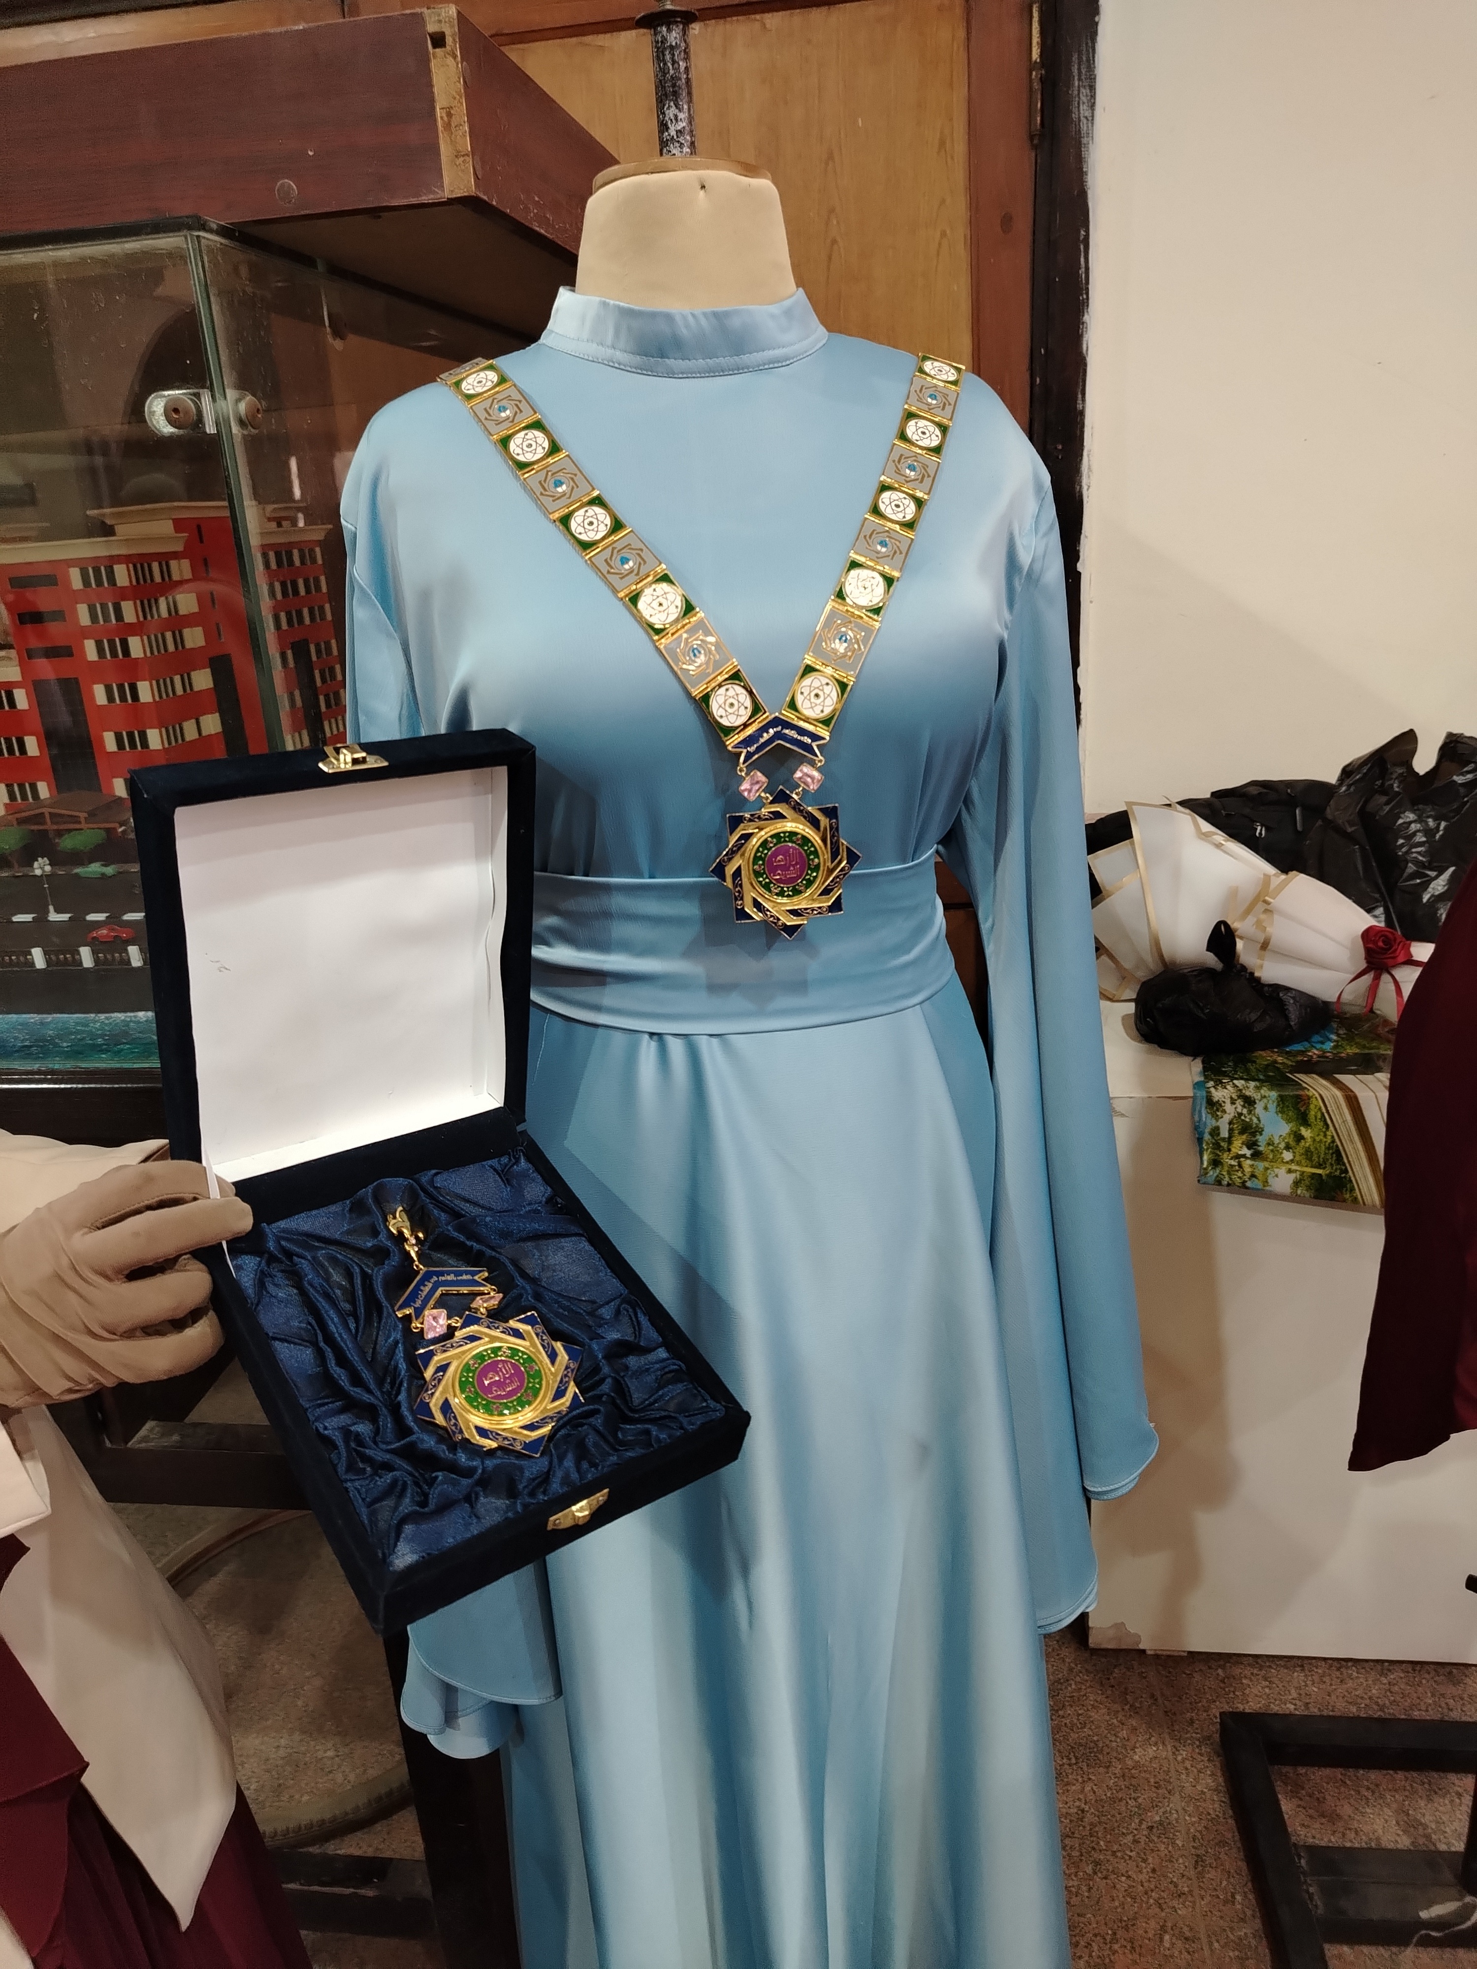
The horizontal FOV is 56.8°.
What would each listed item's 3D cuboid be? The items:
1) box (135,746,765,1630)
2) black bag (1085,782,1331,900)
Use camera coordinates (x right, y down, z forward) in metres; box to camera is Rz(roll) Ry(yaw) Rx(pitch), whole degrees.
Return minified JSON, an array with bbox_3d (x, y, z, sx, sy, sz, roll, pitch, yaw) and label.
[{"bbox_3d":[-0.140,0.069,0.662,0.193,0.267,0.305,-14,40,-35],"label":"box"},{"bbox_3d":[0.708,-0.178,2.012,0.370,0.200,0.190,-1,19,7],"label":"black bag"}]

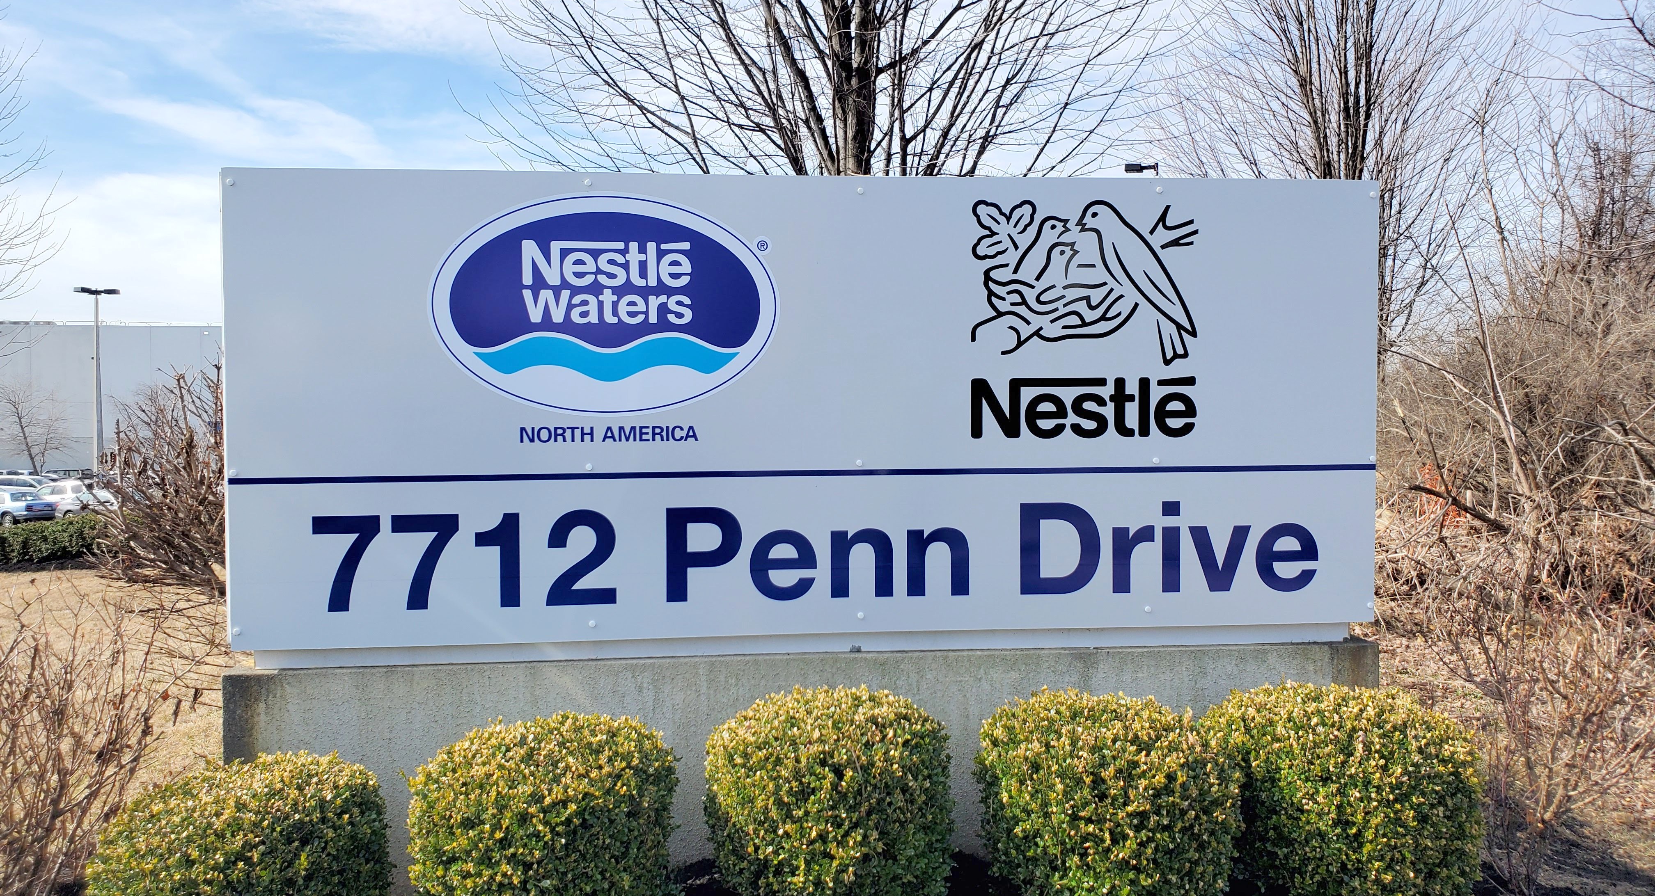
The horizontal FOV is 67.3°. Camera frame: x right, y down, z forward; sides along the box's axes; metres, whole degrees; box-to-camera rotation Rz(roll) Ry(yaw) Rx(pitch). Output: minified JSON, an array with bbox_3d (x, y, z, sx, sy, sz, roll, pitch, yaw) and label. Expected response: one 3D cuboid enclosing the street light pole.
[{"bbox_3d":[-34.722,-2.854,59.000,2.200,9.600,0.500,0,1,-3],"label":"street light pole"}]

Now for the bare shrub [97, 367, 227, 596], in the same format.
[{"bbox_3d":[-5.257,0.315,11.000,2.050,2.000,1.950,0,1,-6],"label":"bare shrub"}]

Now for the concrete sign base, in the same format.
[{"bbox_3d":[-0.016,0.858,3.565,3.128,0.578,0.420,0,1,-6],"label":"concrete sign base"}]

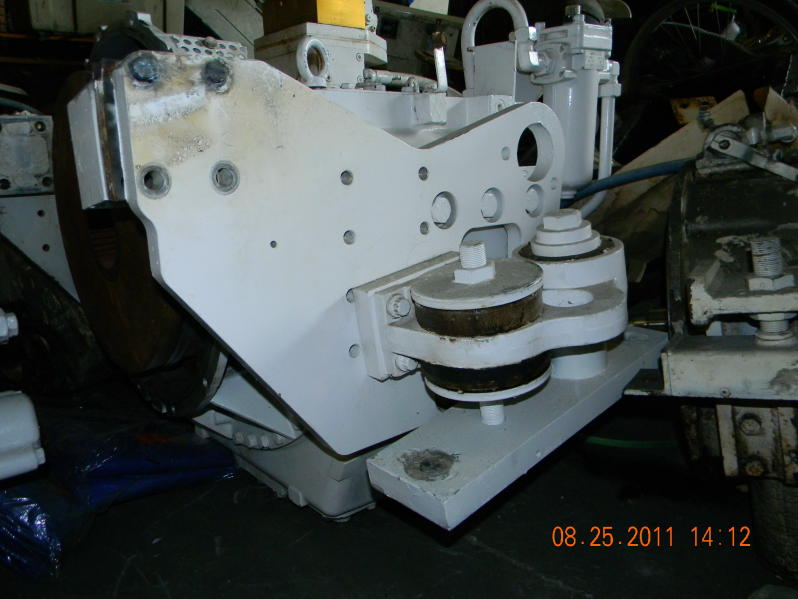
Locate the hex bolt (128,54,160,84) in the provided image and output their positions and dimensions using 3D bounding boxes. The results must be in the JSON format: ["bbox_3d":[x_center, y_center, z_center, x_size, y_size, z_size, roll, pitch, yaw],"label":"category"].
[{"bbox_3d":[-0.267,-0.242,0.680,0.029,0.029,0.016,-13,17,-42],"label":"hex bolt"}]

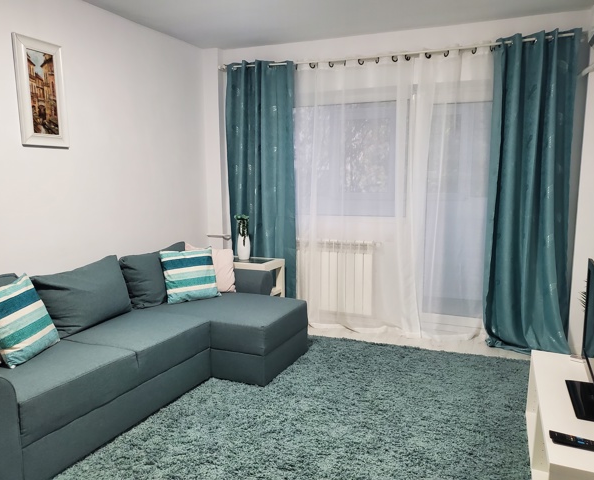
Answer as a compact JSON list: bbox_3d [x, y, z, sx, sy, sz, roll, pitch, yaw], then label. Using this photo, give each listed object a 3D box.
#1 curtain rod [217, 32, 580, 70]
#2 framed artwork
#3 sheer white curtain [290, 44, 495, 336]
[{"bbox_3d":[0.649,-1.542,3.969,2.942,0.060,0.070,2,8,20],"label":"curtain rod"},{"bbox_3d":[-1.605,-0.914,3.020,0.030,0.645,0.343,3,9,22],"label":"framed artwork"},{"bbox_3d":[0.755,-0.355,4.132,1.714,2.392,0.130,2,8,20],"label":"sheer white curtain"}]

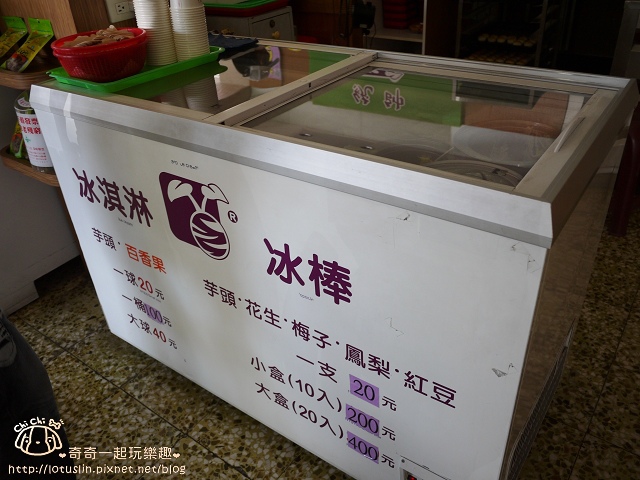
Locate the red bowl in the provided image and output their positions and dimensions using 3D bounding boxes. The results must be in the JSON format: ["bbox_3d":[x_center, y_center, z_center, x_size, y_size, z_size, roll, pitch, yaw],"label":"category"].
[{"bbox_3d":[-0.535,-0.454,1.291,0.225,0.091,0.225,-3,33,2],"label":"red bowl"}]

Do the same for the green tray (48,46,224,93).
[{"bbox_3d":[-0.474,-0.450,1.340,0.265,0.030,0.395,20,40,33],"label":"green tray"}]

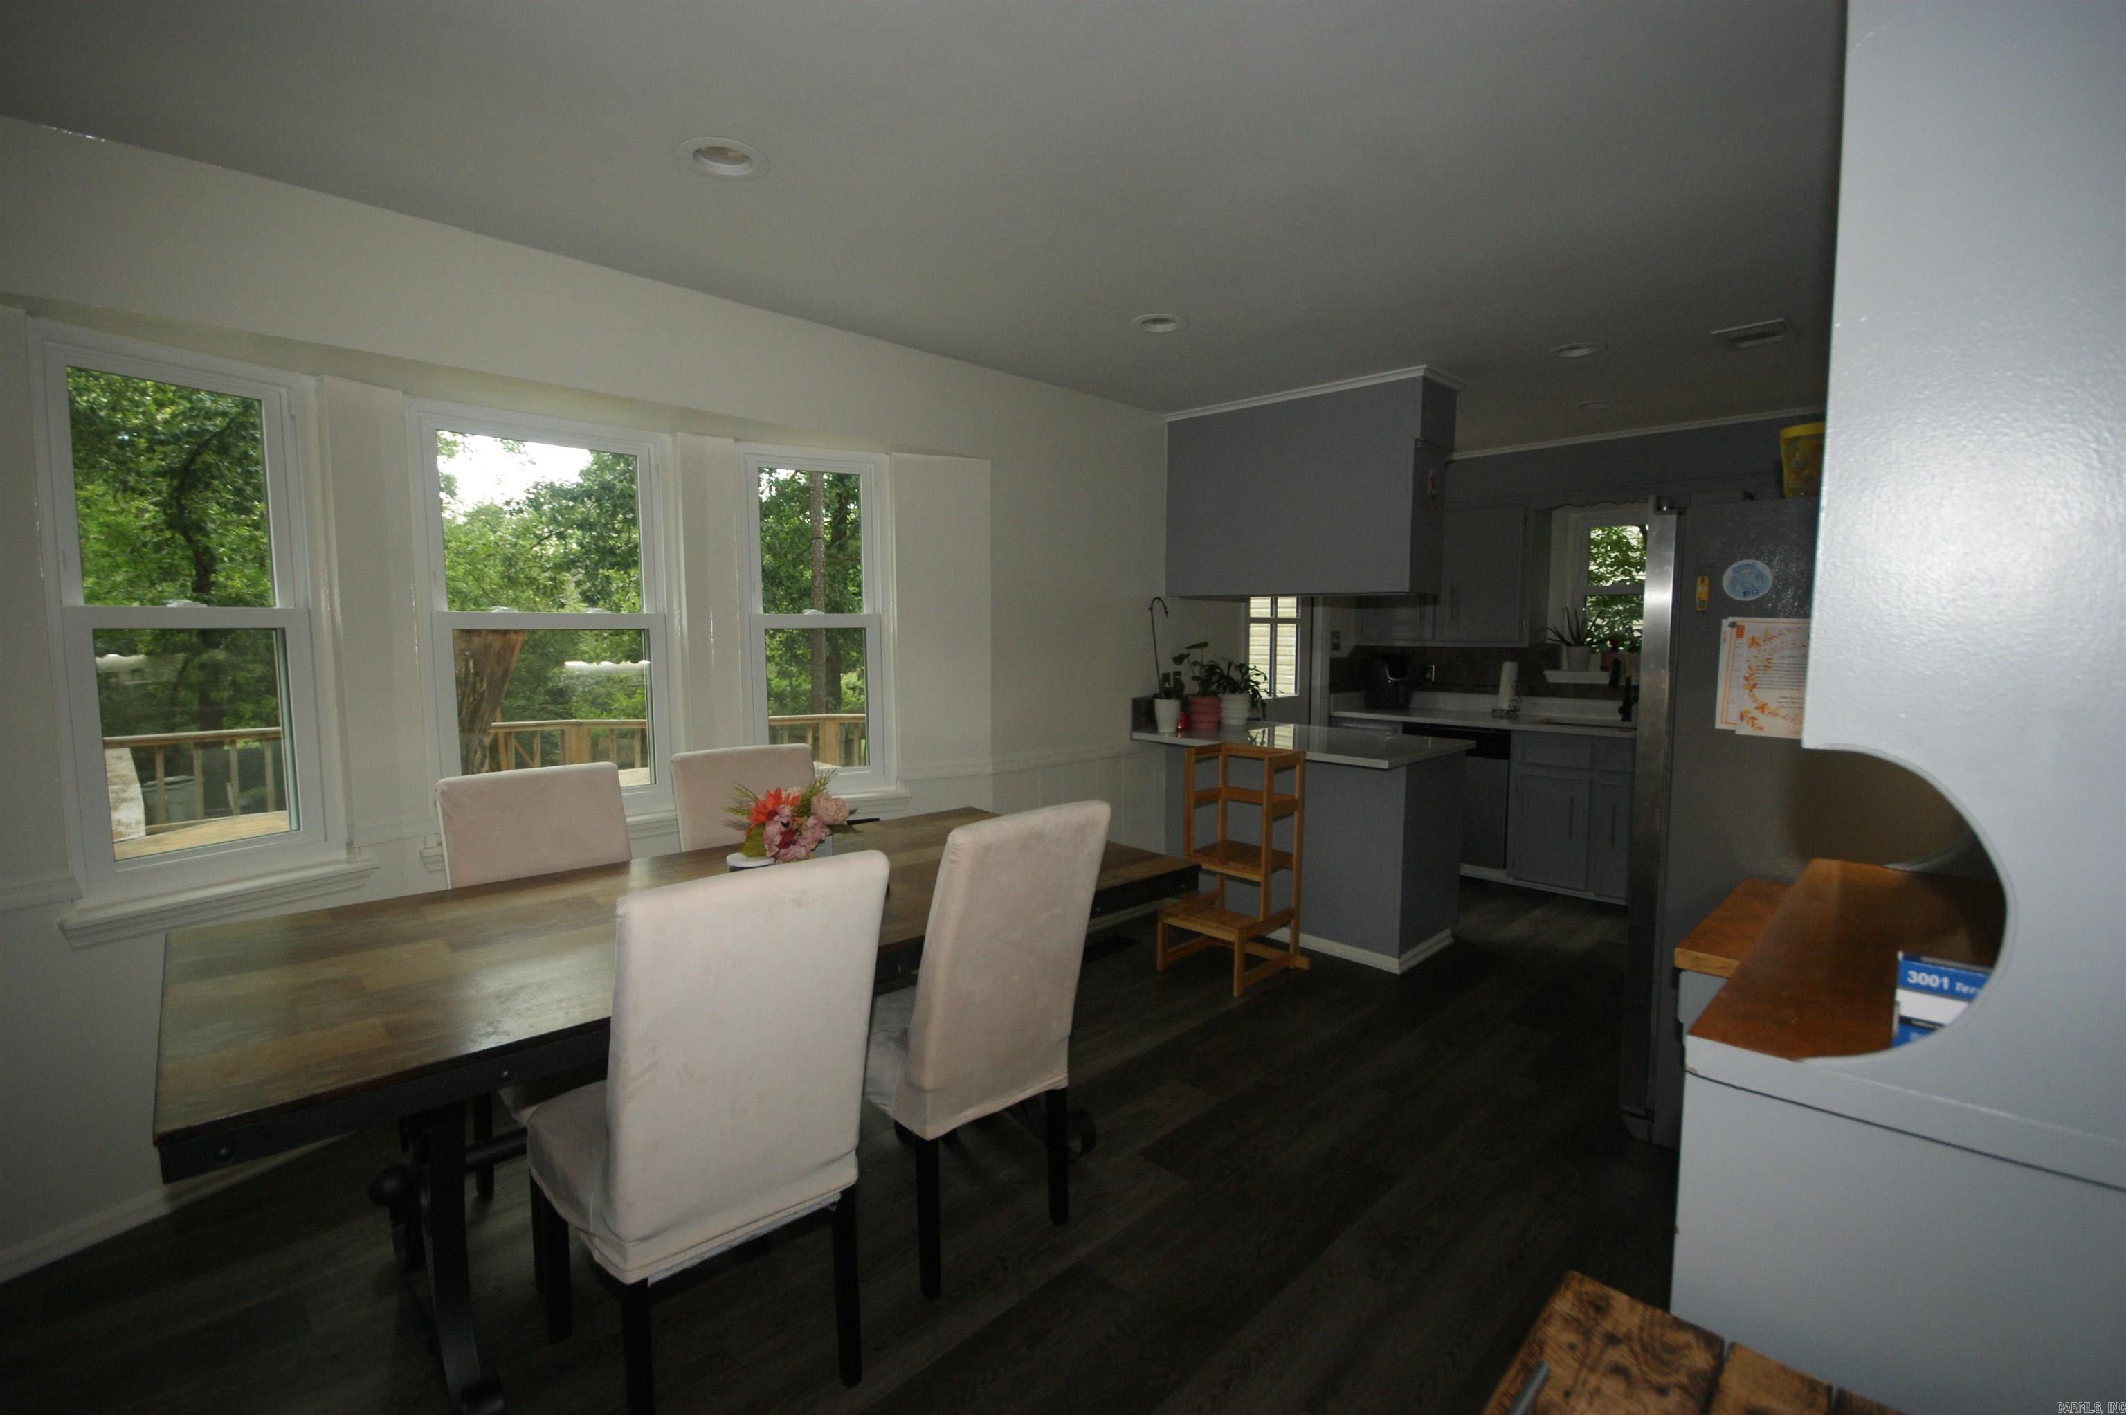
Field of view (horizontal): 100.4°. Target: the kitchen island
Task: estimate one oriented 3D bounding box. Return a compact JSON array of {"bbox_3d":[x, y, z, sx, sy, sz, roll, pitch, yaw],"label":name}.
[{"bbox_3d":[1.102,0.597,4.161,0.860,0.912,1.280,-5,7,-44],"label":"kitchen island"}]

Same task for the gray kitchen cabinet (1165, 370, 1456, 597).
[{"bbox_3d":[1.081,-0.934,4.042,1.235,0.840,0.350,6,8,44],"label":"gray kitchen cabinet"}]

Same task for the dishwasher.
[{"bbox_3d":[2.445,0.495,5.293,0.600,0.800,0.600,6,8,44],"label":"dishwasher"}]

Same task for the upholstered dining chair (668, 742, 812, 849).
[{"bbox_3d":[-0.799,0.672,2.668,0.460,1.040,0.640,-5,7,-41],"label":"upholstered dining chair"}]

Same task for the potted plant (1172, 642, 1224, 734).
[{"bbox_3d":[0.695,-0.107,4.546,0.250,0.460,0.270,0,5,0],"label":"potted plant"}]

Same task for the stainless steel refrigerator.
[{"bbox_3d":[2.159,0.310,2.480,0.910,1.760,0.790,-5,7,-44],"label":"stainless steel refrigerator"}]

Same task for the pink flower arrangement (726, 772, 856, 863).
[{"bbox_3d":[-0.721,0.318,2.337,0.330,0.285,0.270,-2,6,-17],"label":"pink flower arrangement"}]

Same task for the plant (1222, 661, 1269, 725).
[{"bbox_3d":[0.945,-0.072,4.630,0.230,0.330,0.220,1,6,12],"label":"plant"}]

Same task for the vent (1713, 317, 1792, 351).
[{"bbox_3d":[2.344,-1.258,3.007,0.200,0.030,0.290,6,8,44],"label":"vent"}]

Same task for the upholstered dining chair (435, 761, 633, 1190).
[{"bbox_3d":[-1.208,0.727,2.230,0.670,1.050,0.460,6,8,44],"label":"upholstered dining chair"}]

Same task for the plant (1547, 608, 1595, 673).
[{"bbox_3d":[2.888,-0.380,5.006,0.250,0.355,0.270,-5,7,-44],"label":"plant"}]

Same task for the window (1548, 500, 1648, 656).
[{"bbox_3d":[3.142,-0.655,4.878,0.100,0.920,0.850,-5,7,-44],"label":"window"}]

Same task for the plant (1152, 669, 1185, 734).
[{"bbox_3d":[0.512,-0.028,4.290,0.150,0.310,0.150,1,6,7],"label":"plant"}]

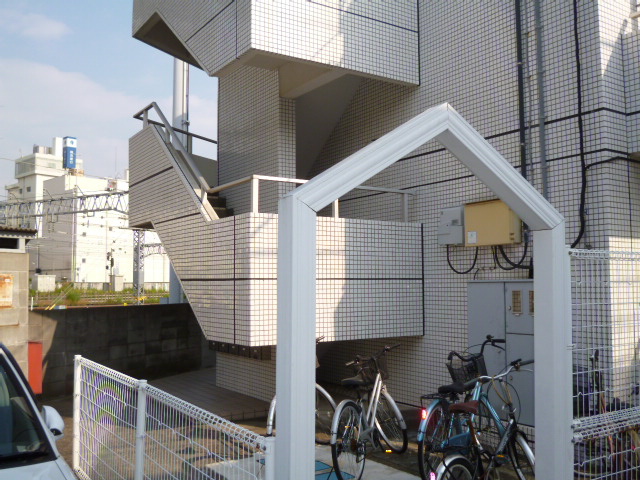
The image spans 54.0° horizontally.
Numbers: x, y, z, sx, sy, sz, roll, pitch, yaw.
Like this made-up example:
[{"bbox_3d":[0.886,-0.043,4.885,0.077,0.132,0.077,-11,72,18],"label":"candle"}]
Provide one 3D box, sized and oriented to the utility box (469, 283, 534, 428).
[{"bbox_3d":[1.887,1.071,6.140,0.220,1.352,0.980,2,-5,-33],"label":"utility box"}]

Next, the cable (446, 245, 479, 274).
[{"bbox_3d":[1.535,0.215,6.795,0.070,0.311,0.461,2,-5,-33],"label":"cable"}]

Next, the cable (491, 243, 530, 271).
[{"bbox_3d":[1.910,0.174,6.234,0.100,0.247,0.468,2,-5,-33],"label":"cable"}]

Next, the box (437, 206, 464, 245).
[{"bbox_3d":[1.483,-0.142,6.923,0.120,0.409,0.363,2,-5,-33],"label":"box"}]

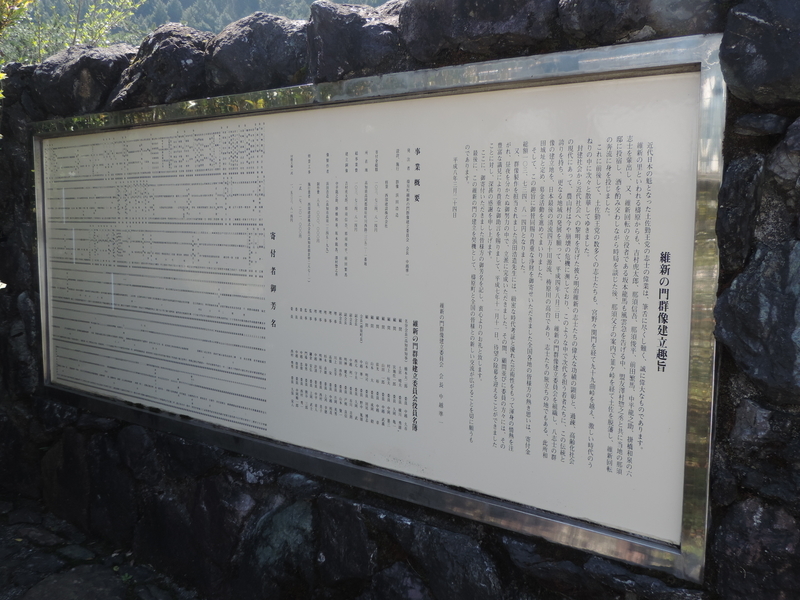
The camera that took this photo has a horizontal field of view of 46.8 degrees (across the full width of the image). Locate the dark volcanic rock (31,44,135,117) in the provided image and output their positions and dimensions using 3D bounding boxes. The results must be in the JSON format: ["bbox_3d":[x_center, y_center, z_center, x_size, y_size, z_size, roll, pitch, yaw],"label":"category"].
[{"bbox_3d":[-1.452,-0.998,4.229,0.503,0.292,0.351,5,7,42],"label":"dark volcanic rock"}]

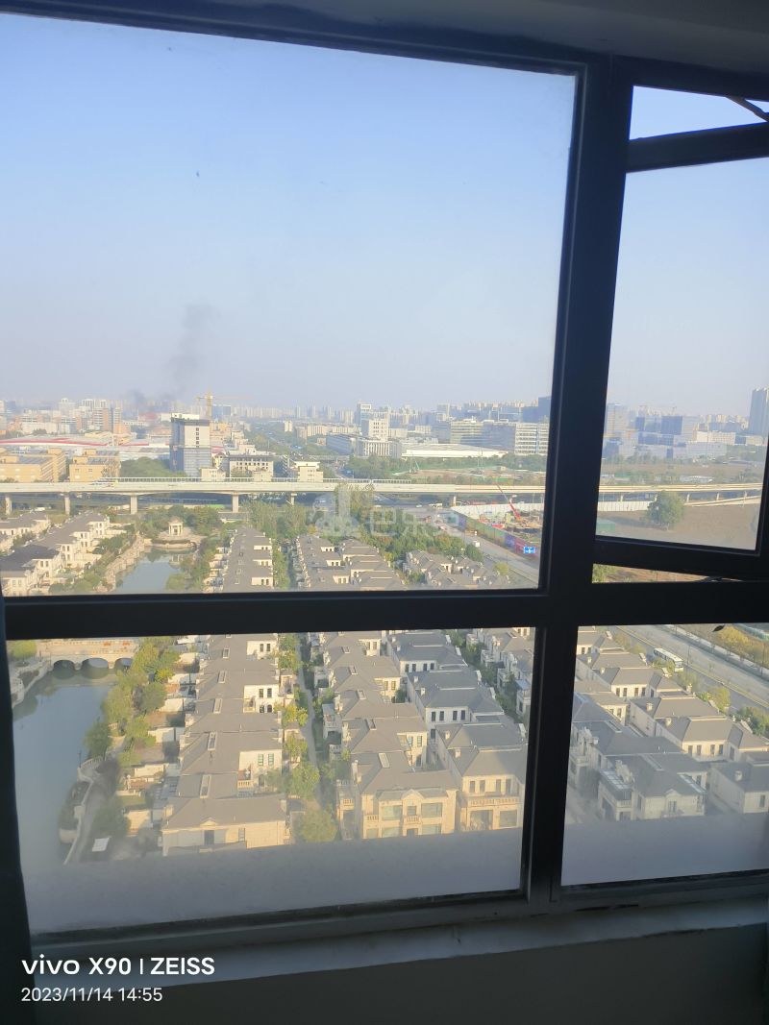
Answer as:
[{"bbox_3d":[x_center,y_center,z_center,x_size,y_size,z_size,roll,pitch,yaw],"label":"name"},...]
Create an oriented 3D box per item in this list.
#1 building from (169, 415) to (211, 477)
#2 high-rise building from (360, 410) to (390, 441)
[{"bbox_3d":[-168.270,-57.200,592.000,23.000,53.000,33.000,-6,10,-36],"label":"building"},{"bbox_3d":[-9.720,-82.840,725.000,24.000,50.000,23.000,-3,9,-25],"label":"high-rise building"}]

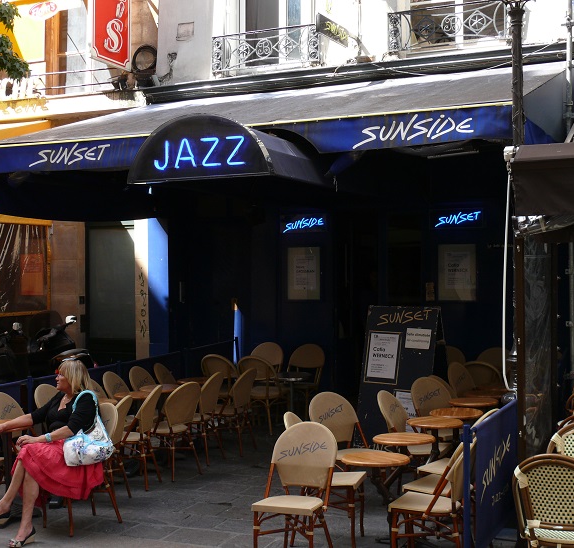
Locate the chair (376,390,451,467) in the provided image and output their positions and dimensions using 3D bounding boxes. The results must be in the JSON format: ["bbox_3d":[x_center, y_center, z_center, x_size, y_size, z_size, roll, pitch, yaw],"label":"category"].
[{"bbox_3d":[1.064,1.410,7.670,0.540,0.880,0.460,0,0,26],"label":"chair"}]

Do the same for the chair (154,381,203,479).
[{"bbox_3d":[-1.050,1.424,8.620,0.520,0.880,0.450,0,0,41],"label":"chair"}]

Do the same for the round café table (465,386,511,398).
[{"bbox_3d":[2.012,1.562,9.270,0.475,0.735,0.475,0,1,25],"label":"round café table"}]

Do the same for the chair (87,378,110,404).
[{"bbox_3d":[-1.744,1.443,8.887,0.520,0.891,0.446,-1,0,22],"label":"chair"}]

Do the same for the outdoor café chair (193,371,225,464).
[{"bbox_3d":[-0.926,1.481,9.680,0.560,0.930,0.460,0,1,27],"label":"outdoor café chair"}]

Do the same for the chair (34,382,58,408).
[{"bbox_3d":[-1.950,1.431,8.300,0.540,0.880,0.460,0,0,16],"label":"chair"}]

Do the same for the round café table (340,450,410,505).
[{"bbox_3d":[0.568,1.506,5.849,0.441,0.713,0.441,-1,0,0],"label":"round café table"}]

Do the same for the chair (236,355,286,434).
[{"bbox_3d":[-0.264,1.404,11.000,0.500,0.900,0.560,0,0,25],"label":"chair"}]

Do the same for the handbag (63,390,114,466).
[{"bbox_3d":[-1.465,1.140,6.850,0.385,0.560,0.170,-1,0,-14],"label":"handbag"}]

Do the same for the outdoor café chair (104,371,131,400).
[{"bbox_3d":[-1.598,1.437,9.448,0.520,0.891,0.446,-1,0,20],"label":"outdoor café chair"}]

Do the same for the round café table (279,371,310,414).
[{"bbox_3d":[0.061,1.535,10.850,0.490,0.690,0.490,-1,0,0],"label":"round café table"}]

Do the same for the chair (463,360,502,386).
[{"bbox_3d":[2.200,1.421,10.339,0.490,0.910,0.540,0,-1,27],"label":"chair"}]

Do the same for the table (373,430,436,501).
[{"bbox_3d":[0.827,1.498,6.493,0.441,0.713,0.441,-1,0,0],"label":"table"}]

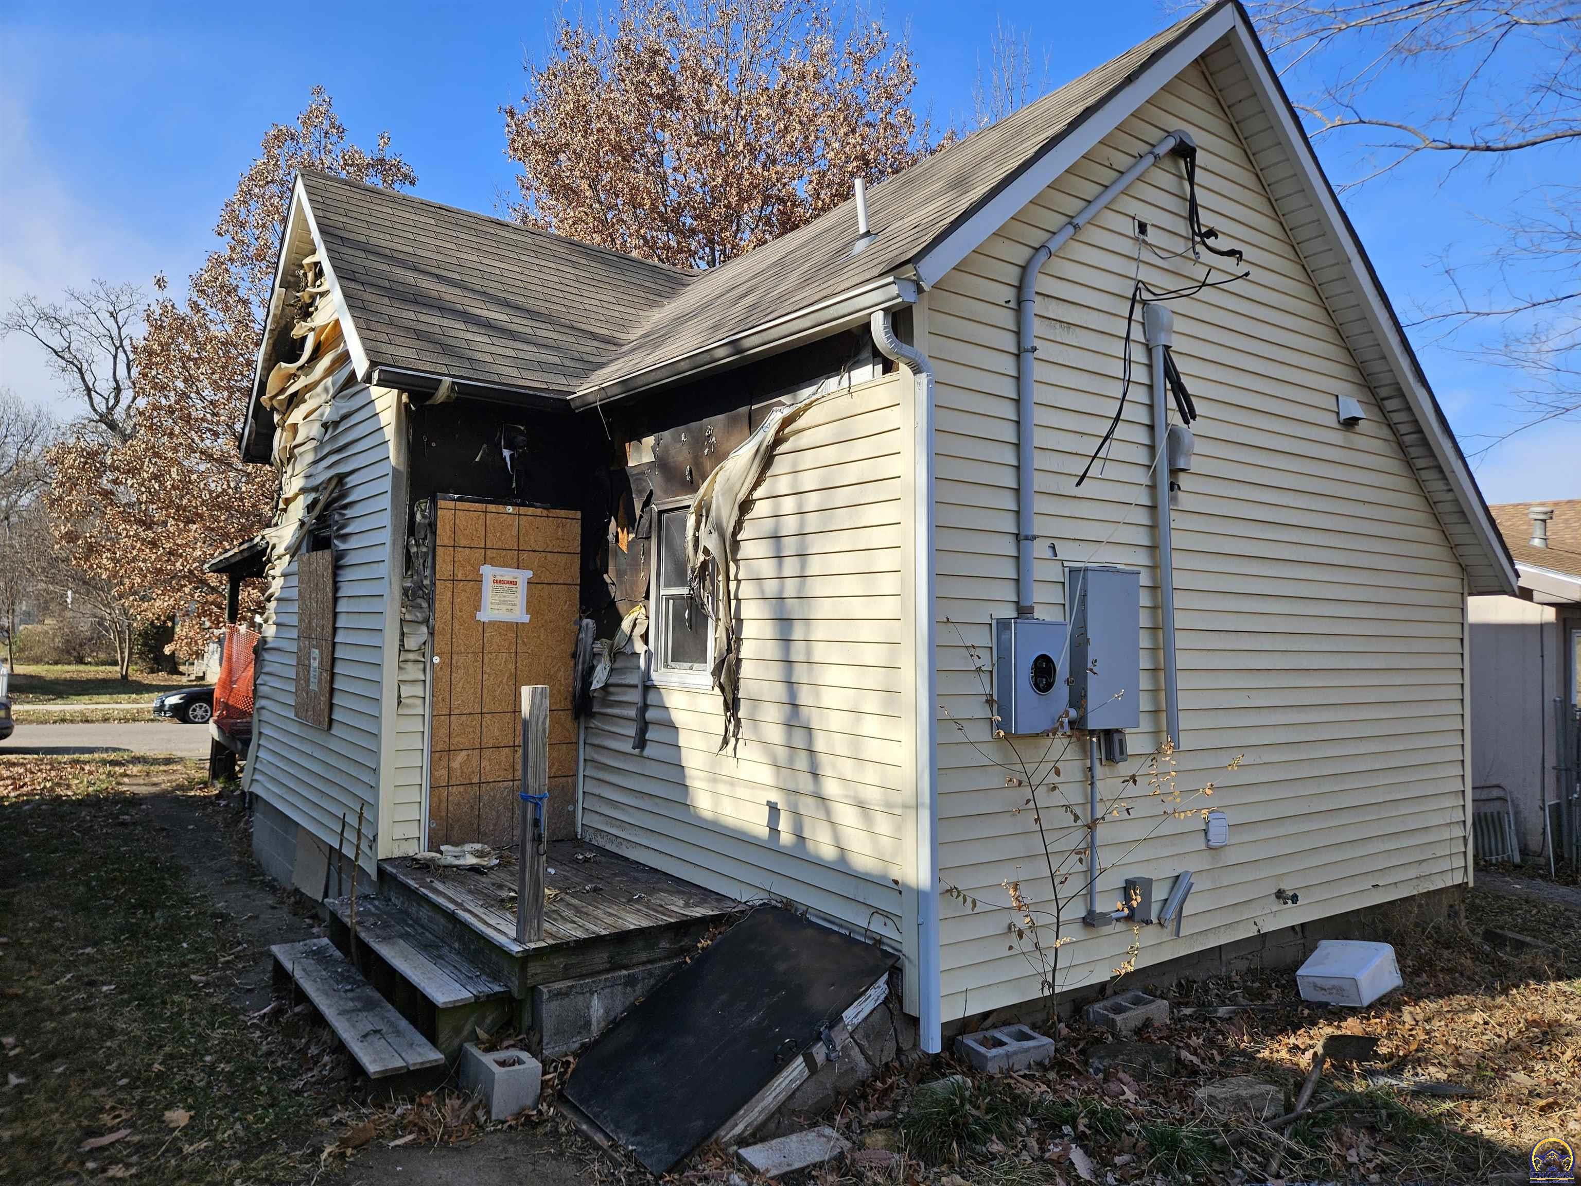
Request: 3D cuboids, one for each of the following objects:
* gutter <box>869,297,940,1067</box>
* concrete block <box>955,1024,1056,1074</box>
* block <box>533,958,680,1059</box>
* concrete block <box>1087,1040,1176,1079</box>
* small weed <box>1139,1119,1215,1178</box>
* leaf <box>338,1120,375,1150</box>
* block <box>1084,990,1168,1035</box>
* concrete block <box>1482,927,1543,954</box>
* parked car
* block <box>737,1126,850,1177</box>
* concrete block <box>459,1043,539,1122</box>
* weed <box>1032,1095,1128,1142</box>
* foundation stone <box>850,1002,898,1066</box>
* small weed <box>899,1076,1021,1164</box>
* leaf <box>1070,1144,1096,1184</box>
[{"bbox_3d":[0.477,0.363,4.348,0.295,3.090,0.080,2,-3,-35],"label":"gutter"},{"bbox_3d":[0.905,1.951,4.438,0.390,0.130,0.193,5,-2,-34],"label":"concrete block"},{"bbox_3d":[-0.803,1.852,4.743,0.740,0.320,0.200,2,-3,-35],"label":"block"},{"bbox_3d":[1.408,1.932,4.330,0.340,0.130,0.210,0,-2,-6],"label":"concrete block"},{"bbox_3d":[1.290,1.850,3.500,0.240,0.095,0.210,0,-2,0],"label":"small weed"},{"bbox_3d":[-1.669,2.088,4.050,0.140,0.030,0.110,0,22,0],"label":"leaf"},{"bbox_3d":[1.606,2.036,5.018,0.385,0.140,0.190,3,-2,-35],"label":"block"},{"bbox_3d":[4.520,2.165,6.520,0.180,0.150,0.370,2,-3,-35],"label":"concrete block"},{"bbox_3d":[-13.300,2.460,26.500,4.800,1.460,1.820,2,-3,-35],"label":"parked car"},{"bbox_3d":[0.020,2.085,3.910,0.380,0.055,0.190,2,-3,-32],"label":"block"},{"bbox_3d":[-1.215,2.033,4.422,0.190,0.190,0.385,2,-3,-35],"label":"concrete block"},{"bbox_3d":[1.103,1.993,4.002,0.350,0.100,0.200,0,-2,15],"label":"weed"},{"bbox_3d":[0.309,1.826,4.401,0.240,0.250,0.150,3,-3,-35],"label":"foundation stone"},{"bbox_3d":[0.584,1.830,3.640,0.400,0.170,0.360,0,-2,0],"label":"small weed"},{"bbox_3d":[0.957,1.867,3.440,0.060,0.025,0.165,-4,15,-15],"label":"leaf"}]

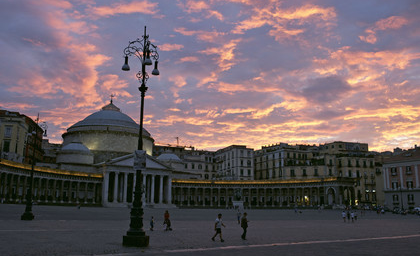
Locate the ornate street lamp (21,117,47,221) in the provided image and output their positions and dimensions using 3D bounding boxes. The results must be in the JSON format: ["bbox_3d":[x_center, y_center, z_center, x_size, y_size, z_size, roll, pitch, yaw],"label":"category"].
[{"bbox_3d":[-21.198,4.497,47.747,2.200,12.800,2.200,0,-12,0],"label":"ornate street lamp"}]

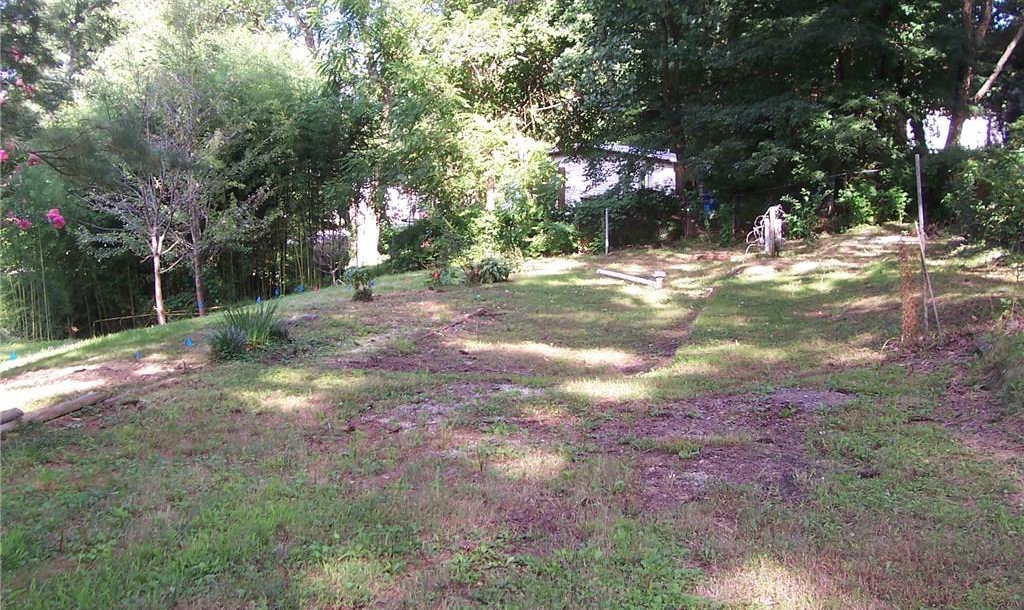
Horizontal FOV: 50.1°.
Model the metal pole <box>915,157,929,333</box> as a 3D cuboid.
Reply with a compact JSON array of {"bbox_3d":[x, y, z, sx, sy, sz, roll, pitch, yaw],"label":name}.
[{"bbox_3d":[4.350,-0.656,11.610,0.048,1.894,0.048,-5,5,0],"label":"metal pole"}]

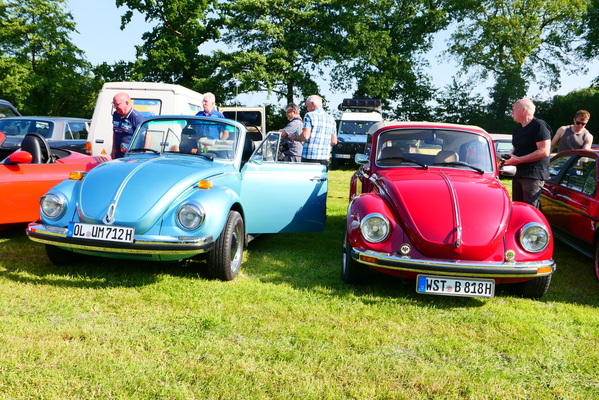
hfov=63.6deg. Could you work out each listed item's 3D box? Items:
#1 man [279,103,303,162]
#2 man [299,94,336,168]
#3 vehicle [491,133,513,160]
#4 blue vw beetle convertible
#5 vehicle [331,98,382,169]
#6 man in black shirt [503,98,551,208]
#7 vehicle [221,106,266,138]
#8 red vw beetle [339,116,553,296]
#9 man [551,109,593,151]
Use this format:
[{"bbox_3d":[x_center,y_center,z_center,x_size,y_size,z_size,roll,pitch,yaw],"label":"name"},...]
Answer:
[{"bbox_3d":[-0.131,-0.556,7.000,0.450,1.660,0.480,2,9,-7],"label":"man"},{"bbox_3d":[0.246,-0.536,6.600,0.500,1.780,0.380,-2,10,-28],"label":"man"},{"bbox_3d":[7.697,-1.631,17.200,1.680,1.400,4.100,4,9,8],"label":"vehicle"},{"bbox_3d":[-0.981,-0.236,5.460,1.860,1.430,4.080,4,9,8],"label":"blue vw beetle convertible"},{"bbox_3d":[2.415,-2.433,17.800,1.850,2.300,4.500,5,9,12],"label":"vehicle"},{"bbox_3d":[2.503,-0.216,5.300,0.450,1.760,0.520,-2,10,-28],"label":"man in black shirt"},{"bbox_3d":[-2.181,-2.636,18.800,1.800,1.950,4.400,2,9,-3],"label":"vehicle"},{"bbox_3d":[1.376,-0.136,5.281,1.585,1.500,4.080,4,9,7],"label":"red vw beetle"},{"bbox_3d":[3.494,-0.288,6.200,0.520,1.720,0.400,6,9,22],"label":"man"}]

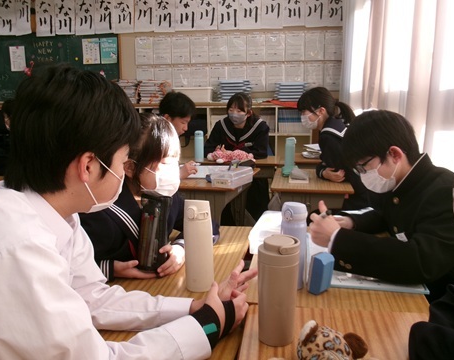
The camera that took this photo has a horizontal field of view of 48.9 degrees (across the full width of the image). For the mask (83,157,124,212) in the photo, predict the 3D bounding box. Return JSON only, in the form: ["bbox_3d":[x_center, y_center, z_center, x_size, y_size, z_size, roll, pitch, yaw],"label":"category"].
[{"bbox_3d":[-0.223,0.011,0.885,0.110,0.100,0.145,5,6,-39],"label":"mask"}]

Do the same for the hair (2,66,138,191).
[{"bbox_3d":[-0.266,-0.089,0.860,0.220,0.205,0.185,5,6,-39],"label":"hair"}]

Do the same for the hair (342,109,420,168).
[{"bbox_3d":[0.432,-0.116,1.400,0.215,0.175,0.180,-19,10,4],"label":"hair"}]

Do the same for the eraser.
[{"bbox_3d":[0.227,0.222,1.211,0.050,0.092,0.042,-5,15,-43],"label":"eraser"}]

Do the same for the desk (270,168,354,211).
[{"bbox_3d":[0.436,0.338,2.749,0.400,0.700,0.600,1,11,5],"label":"desk"}]

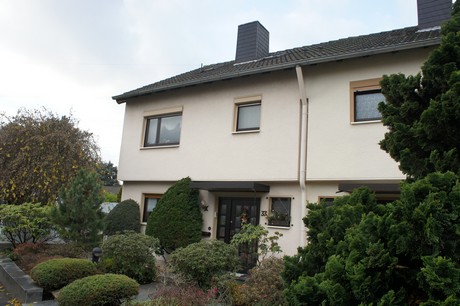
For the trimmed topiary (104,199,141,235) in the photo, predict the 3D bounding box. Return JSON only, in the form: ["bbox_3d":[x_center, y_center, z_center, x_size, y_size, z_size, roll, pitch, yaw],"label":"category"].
[{"bbox_3d":[-3.521,2.369,11.206,1.135,1.668,1.135,-3,-12,30],"label":"trimmed topiary"}]

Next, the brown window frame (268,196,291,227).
[{"bbox_3d":[1.445,1.690,9.827,0.656,0.819,0.165,-3,-12,30],"label":"brown window frame"}]

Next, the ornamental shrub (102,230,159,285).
[{"bbox_3d":[-2.255,2.335,7.827,1.300,1.135,1.280,-3,-12,30],"label":"ornamental shrub"}]

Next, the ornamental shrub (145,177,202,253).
[{"bbox_3d":[-1.653,1.858,10.153,1.600,2.406,1.552,3,-10,1],"label":"ornamental shrub"}]

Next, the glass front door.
[{"bbox_3d":[0.246,2.438,10.634,1.523,2.076,0.116,-3,-12,30],"label":"glass front door"}]

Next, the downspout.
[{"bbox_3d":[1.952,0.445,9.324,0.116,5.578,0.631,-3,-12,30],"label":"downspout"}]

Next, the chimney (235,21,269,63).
[{"bbox_3d":[1.055,-4.859,16.012,1.009,1.833,1.164,-3,-12,30],"label":"chimney"}]

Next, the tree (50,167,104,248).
[{"bbox_3d":[-4.648,1.775,10.625,1.552,2.541,1.552,-3,-12,30],"label":"tree"}]

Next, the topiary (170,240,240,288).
[{"bbox_3d":[-0.557,2.499,7.818,1.455,1.018,1.358,3,-10,1],"label":"topiary"}]

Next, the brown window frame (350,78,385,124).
[{"bbox_3d":[3.617,-1.343,8.878,0.952,1.137,0.155,-3,-12,30],"label":"brown window frame"}]

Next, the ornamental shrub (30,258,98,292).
[{"bbox_3d":[-3.126,2.291,6.518,1.183,0.543,1.116,-3,-12,30],"label":"ornamental shrub"}]

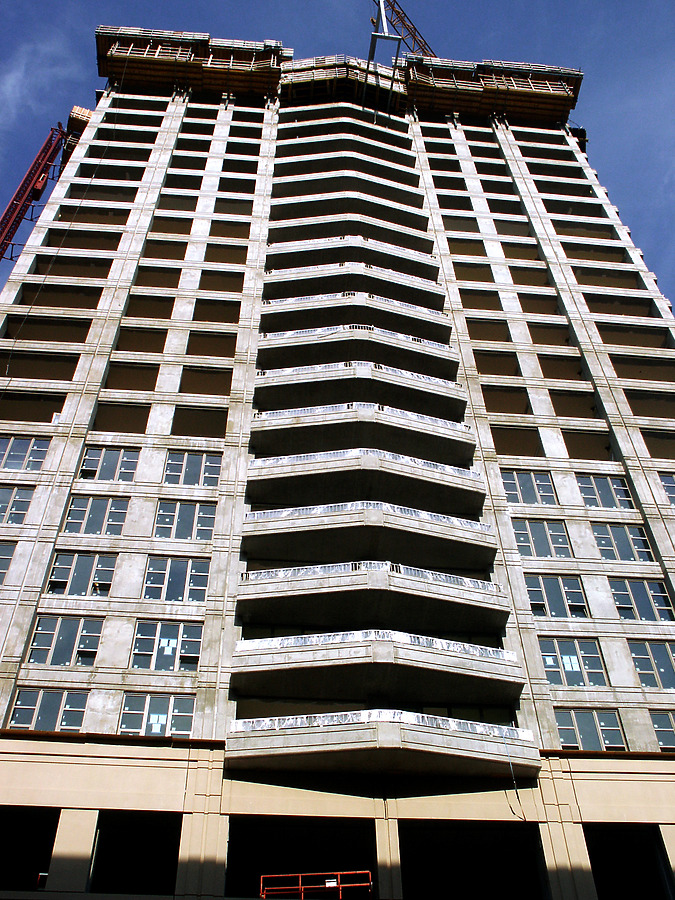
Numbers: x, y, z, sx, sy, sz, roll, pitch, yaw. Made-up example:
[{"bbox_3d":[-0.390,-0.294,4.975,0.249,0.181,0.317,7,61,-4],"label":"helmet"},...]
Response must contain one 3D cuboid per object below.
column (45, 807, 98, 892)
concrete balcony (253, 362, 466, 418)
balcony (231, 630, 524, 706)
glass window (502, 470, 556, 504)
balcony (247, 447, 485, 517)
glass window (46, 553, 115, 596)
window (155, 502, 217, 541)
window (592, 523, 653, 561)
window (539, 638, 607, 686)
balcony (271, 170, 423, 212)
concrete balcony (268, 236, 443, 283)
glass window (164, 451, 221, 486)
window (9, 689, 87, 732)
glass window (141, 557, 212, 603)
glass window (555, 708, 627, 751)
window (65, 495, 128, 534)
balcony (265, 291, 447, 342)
[{"bbox_3d":[-7.272,11.211,25.129,1.092,2.449,0.738,3,-49,-4],"label":"column"},{"bbox_3d":[1.081,-2.753,40.969,9.512,1.314,2.224,3,-49,-4],"label":"concrete balcony"},{"bbox_3d":[1.356,7.023,29.823,9.551,1.278,1.910,3,-49,-4],"label":"balcony"},{"bbox_3d":[8.186,1.602,38.647,2.209,1.981,0.150,3,-49,-4],"label":"glass window"},{"bbox_3d":[1.188,1.179,36.440,9.512,1.314,2.224,3,-49,-4],"label":"balcony"},{"bbox_3d":[-9.168,4.489,32.839,2.267,1.981,0.150,3,-49,-4],"label":"glass window"},{"bbox_3d":[-5.882,2.747,35.332,2.313,1.981,0.150,3,-49,-4],"label":"window"},{"bbox_3d":[11.534,3.737,36.661,2.250,1.981,0.150,3,-49,-4],"label":"window"},{"bbox_3d":[8.317,7.459,32.008,2.223,2.030,0.150,3,-49,-4],"label":"window"},{"bbox_3d":[0.687,-15.962,55.696,9.381,0.634,2.213,3,-49,-4],"label":"balcony"},{"bbox_3d":[0.854,-10.527,50.269,9.496,1.285,2.184,3,-49,-4],"label":"concrete balcony"},{"bbox_3d":[-5.940,0.786,37.595,2.313,1.981,0.150,3,-49,-4],"label":"glass window"},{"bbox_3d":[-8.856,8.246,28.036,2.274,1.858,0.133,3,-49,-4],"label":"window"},{"bbox_3d":[-5.727,4.721,32.598,2.285,1.971,0.133,3,-49,-4],"label":"glass window"},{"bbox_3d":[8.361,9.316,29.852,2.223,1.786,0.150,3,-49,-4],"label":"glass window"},{"bbox_3d":[-9.238,2.542,35.094,2.267,1.981,0.150,3,-49,-4],"label":"window"},{"bbox_3d":[0.954,-6.591,44.800,9.381,1.283,2.213,3,-49,-4],"label":"balcony"}]

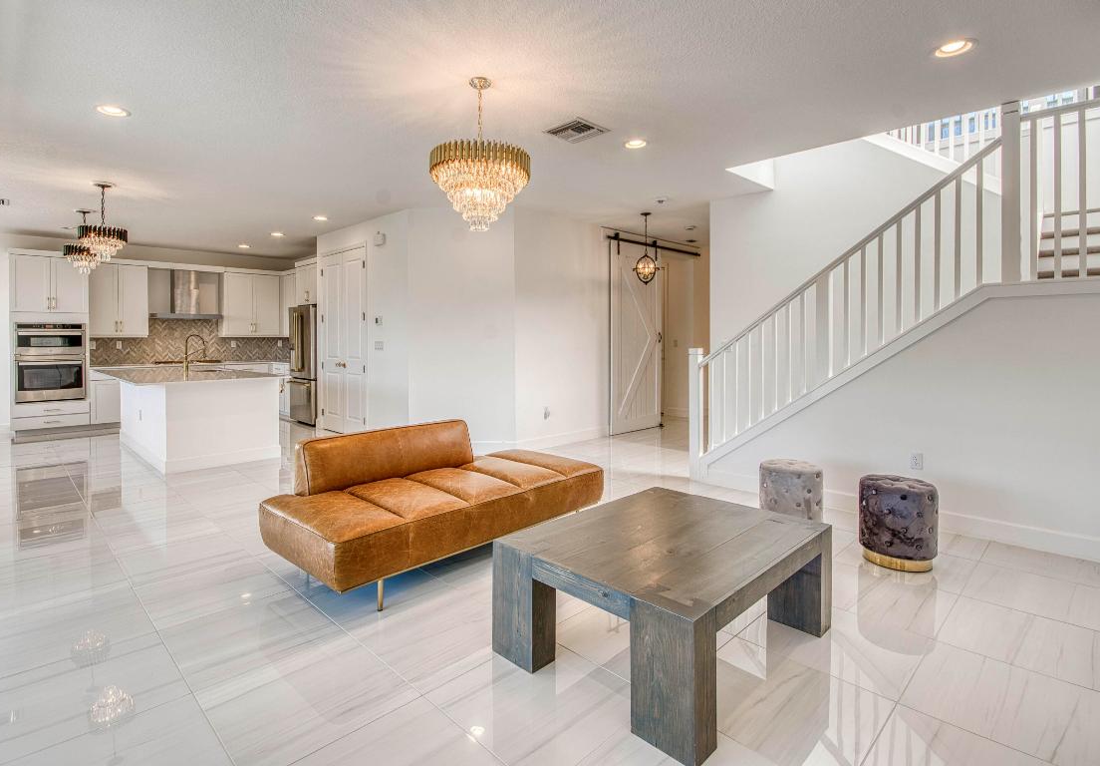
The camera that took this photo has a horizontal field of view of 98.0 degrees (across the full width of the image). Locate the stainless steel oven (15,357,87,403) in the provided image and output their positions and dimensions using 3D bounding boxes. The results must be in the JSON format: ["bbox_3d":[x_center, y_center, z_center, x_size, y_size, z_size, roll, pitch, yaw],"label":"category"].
[{"bbox_3d":[-7.251,-0.079,6.964,0.720,0.650,0.570,-3,5,-41],"label":"stainless steel oven"}]

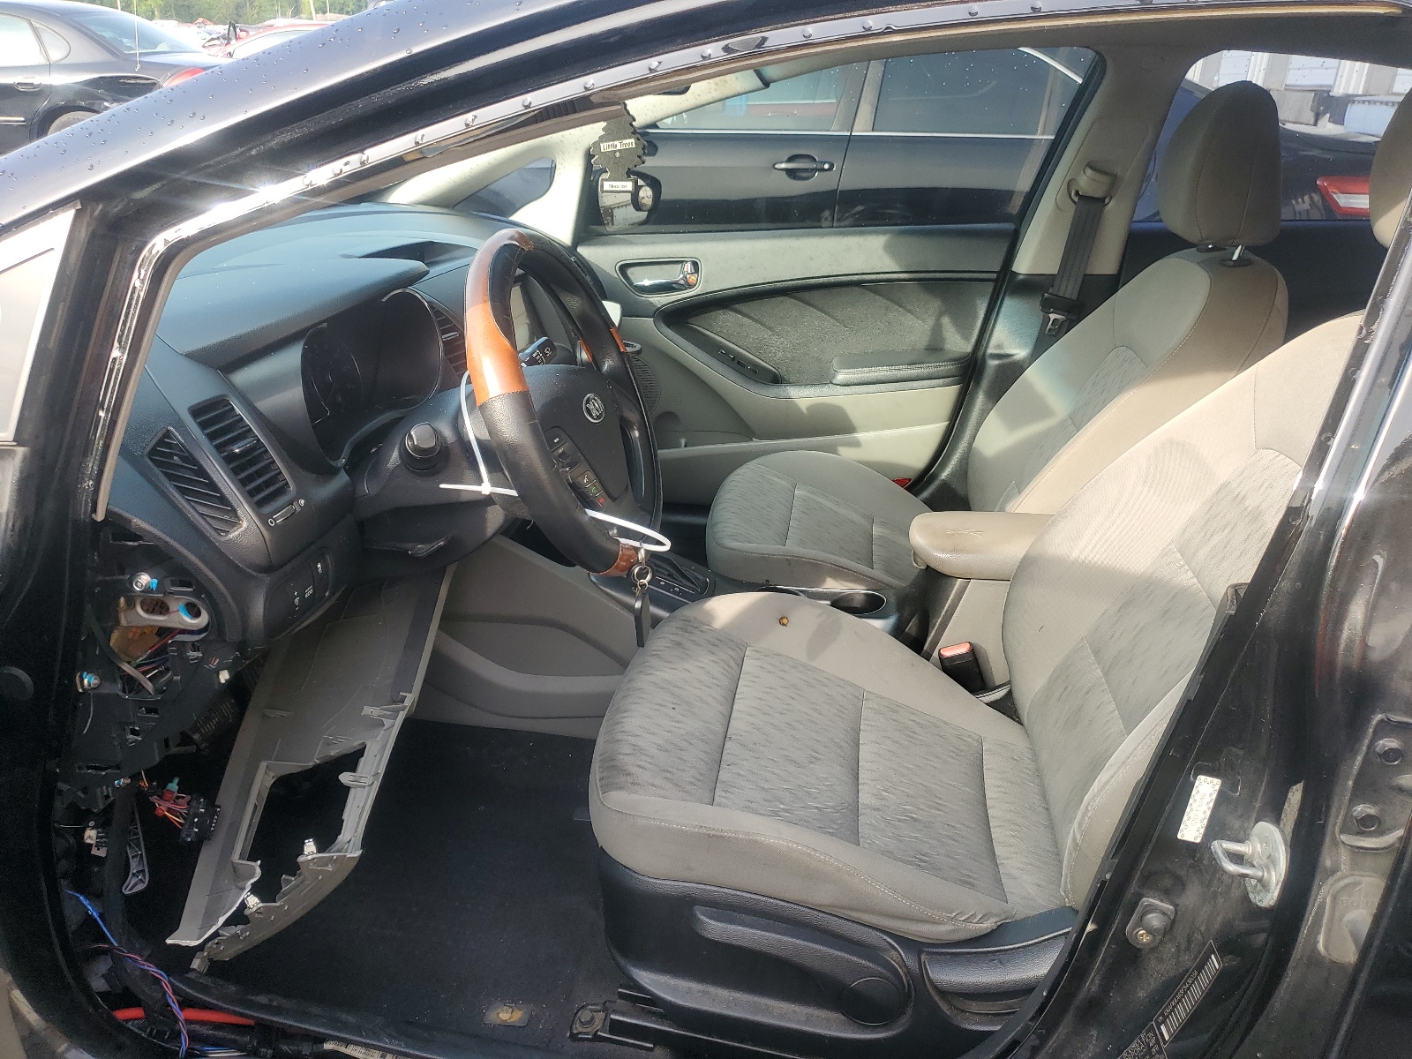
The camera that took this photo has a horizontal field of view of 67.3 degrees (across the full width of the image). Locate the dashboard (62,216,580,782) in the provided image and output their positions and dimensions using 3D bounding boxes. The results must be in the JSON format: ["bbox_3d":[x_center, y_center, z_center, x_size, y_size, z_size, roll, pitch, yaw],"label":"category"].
[{"bbox_3d":[-0.519,-0.208,1.560,0.570,0.475,1.380,5,25,8],"label":"dashboard"}]

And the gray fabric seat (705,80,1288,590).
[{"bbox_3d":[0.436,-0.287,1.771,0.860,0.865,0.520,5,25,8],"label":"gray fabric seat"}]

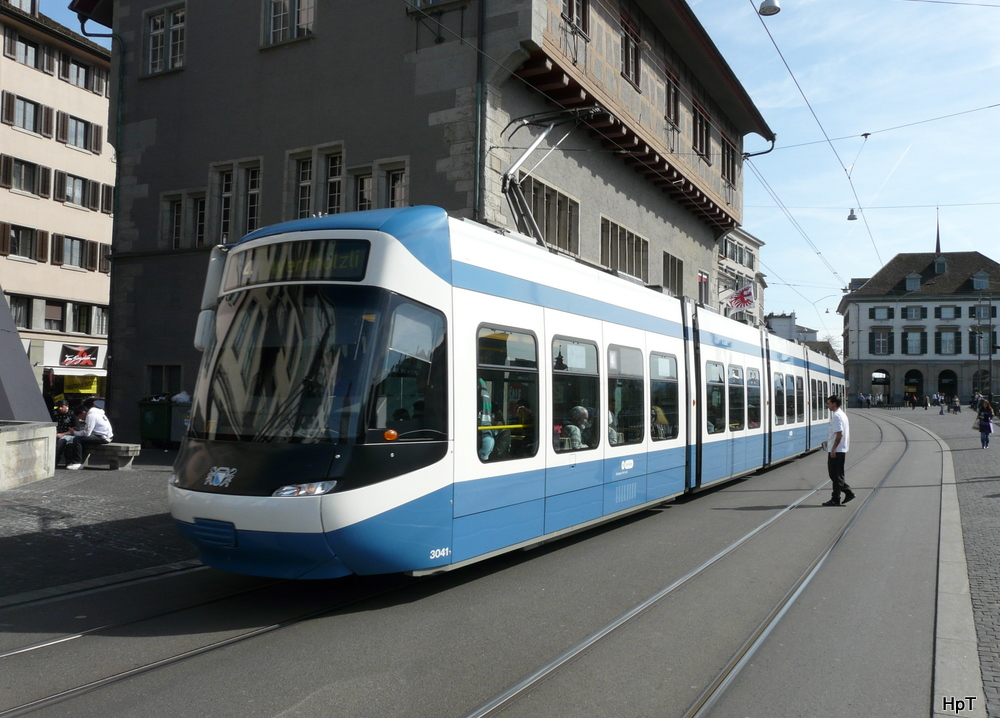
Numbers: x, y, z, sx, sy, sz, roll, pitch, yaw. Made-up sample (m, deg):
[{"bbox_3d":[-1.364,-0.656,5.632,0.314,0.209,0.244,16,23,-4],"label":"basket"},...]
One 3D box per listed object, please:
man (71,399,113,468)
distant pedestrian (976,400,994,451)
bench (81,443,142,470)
[{"bbox_3d":[-8.383,1.611,16.600,0.880,1.280,0.550,2,-3,-17],"label":"man"},{"bbox_3d":[17.046,2.335,28.400,0.560,1.690,0.400,0,-3,21],"label":"distant pedestrian"},{"bbox_3d":[-8.238,2.060,17.000,2.000,0.490,0.500,-1,-3,28],"label":"bench"}]

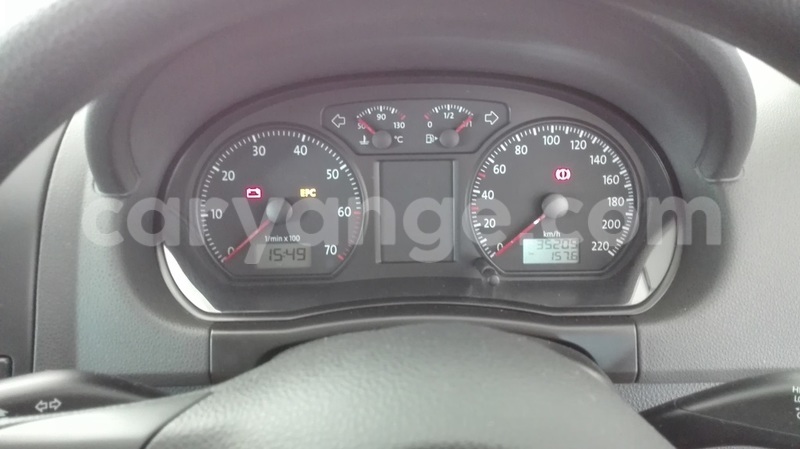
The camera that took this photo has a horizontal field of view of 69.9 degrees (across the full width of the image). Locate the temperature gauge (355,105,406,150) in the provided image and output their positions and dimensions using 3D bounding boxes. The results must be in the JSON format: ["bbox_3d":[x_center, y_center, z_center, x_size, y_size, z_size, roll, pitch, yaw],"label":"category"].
[{"bbox_3d":[-0.012,-0.059,0.347,0.031,0.026,0.010,-1,1,1],"label":"temperature gauge"}]

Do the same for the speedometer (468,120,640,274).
[{"bbox_3d":[0.090,-0.016,0.332,0.098,0.087,0.018,-1,4,1],"label":"speedometer"}]

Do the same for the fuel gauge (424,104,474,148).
[{"bbox_3d":[0.030,-0.060,0.347,0.030,0.027,0.010,-1,1,1],"label":"fuel gauge"}]

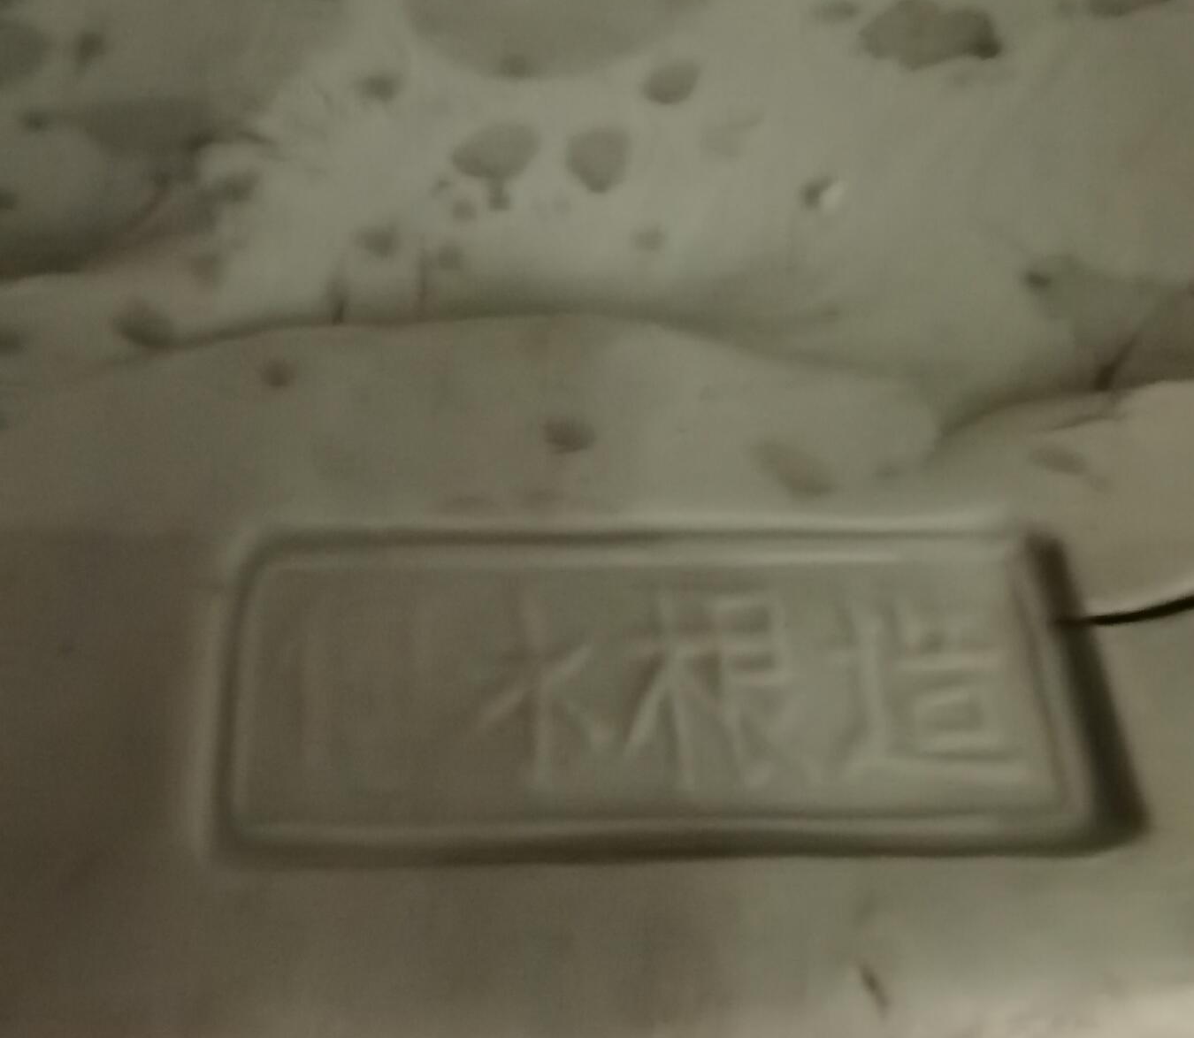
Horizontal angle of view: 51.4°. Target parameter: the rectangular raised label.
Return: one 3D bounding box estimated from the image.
[{"bbox_3d":[0.008,0.020,0.152,0.103,0.041,0.006,0,-28,-5],"label":"rectangular raised label"}]

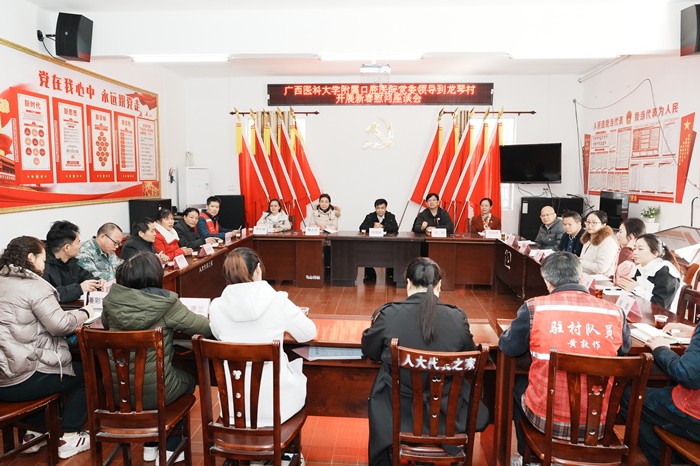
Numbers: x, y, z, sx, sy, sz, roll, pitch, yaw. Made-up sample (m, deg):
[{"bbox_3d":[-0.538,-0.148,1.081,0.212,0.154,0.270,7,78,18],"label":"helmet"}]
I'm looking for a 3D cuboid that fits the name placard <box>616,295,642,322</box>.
[{"bbox_3d":[1.815,0.473,3.421,0.096,0.113,0.200,1,7,3],"label":"name placard"}]

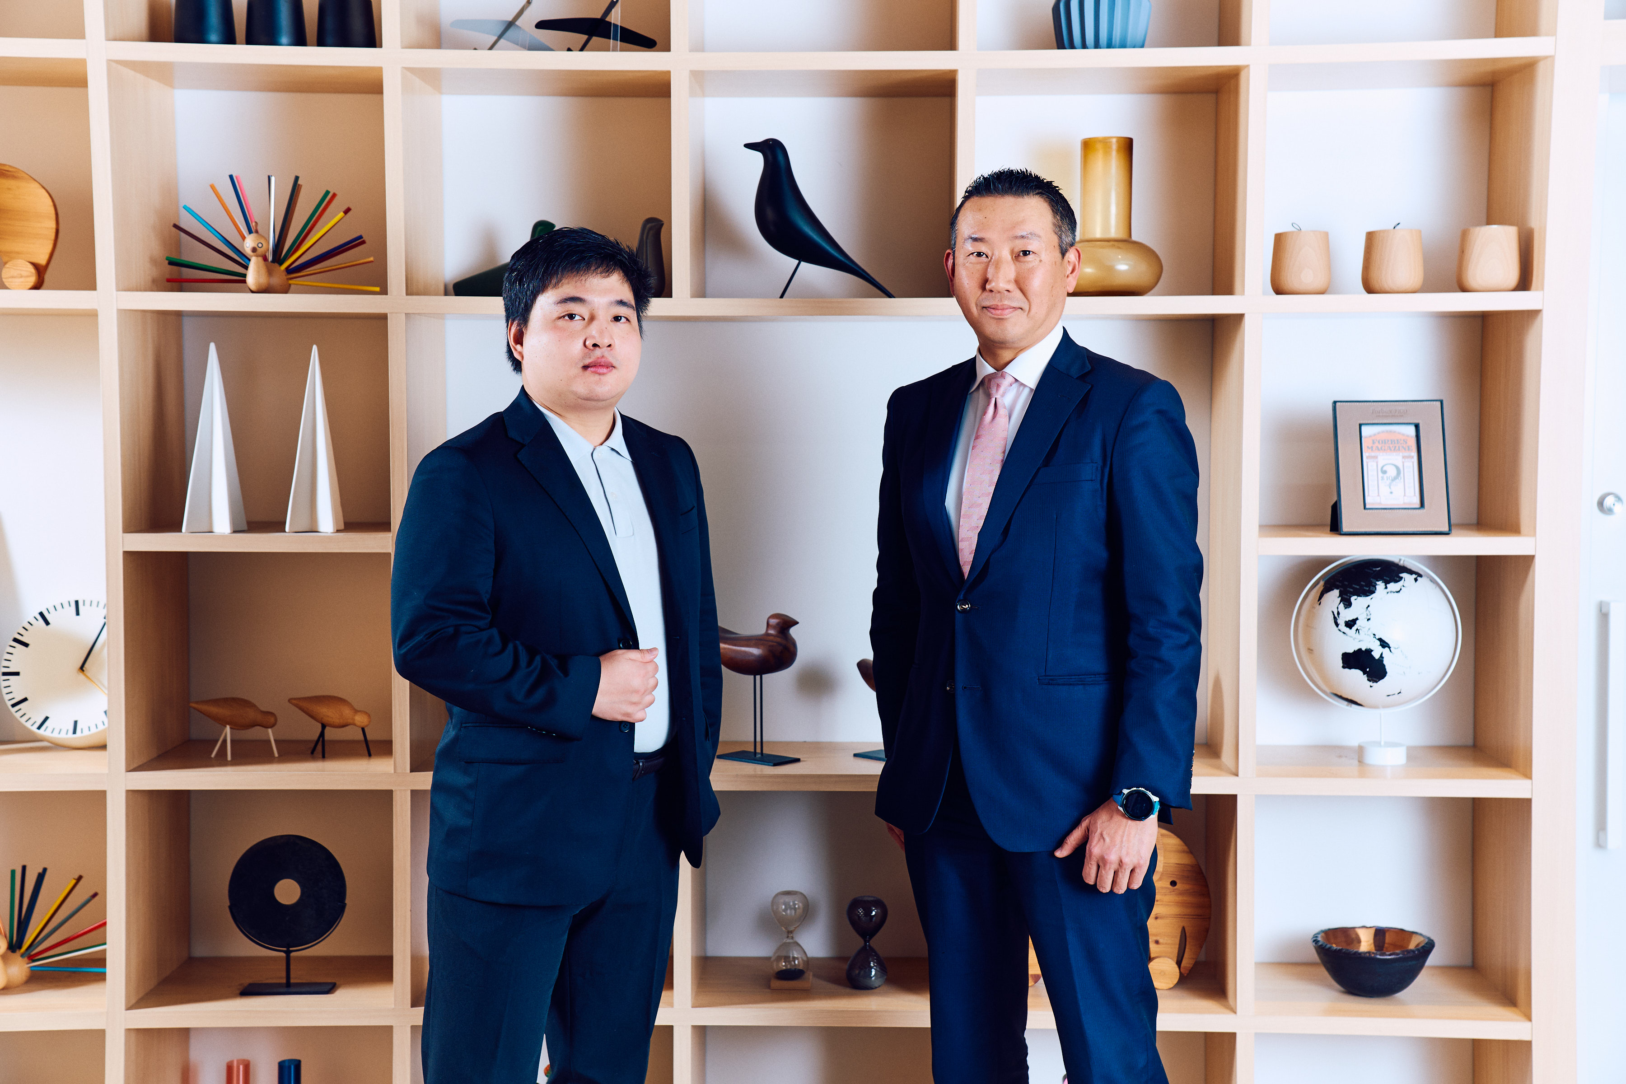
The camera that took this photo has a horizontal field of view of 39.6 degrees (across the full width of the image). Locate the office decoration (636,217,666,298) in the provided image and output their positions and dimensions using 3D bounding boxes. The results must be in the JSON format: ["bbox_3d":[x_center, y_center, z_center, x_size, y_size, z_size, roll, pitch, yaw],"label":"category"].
[{"bbox_3d":[-0.345,-0.489,3.907,0.185,0.141,0.080,0,4,1],"label":"office decoration"}]

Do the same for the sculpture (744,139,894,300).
[{"bbox_3d":[0.013,-0.554,3.889,0.272,0.276,0.084,0,4,1],"label":"sculpture"}]

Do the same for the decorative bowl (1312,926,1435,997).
[{"bbox_3d":[0.991,0.748,3.991,0.208,0.089,0.205,0,4,1],"label":"decorative bowl"}]

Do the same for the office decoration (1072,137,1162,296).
[{"bbox_3d":[0.523,-0.570,3.992,0.199,0.286,0.199,0,4,1],"label":"office decoration"}]

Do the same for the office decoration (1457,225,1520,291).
[{"bbox_3d":[1.169,-0.486,3.903,0.107,0.120,0.107,0,4,1],"label":"office decoration"}]

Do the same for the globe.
[{"bbox_3d":[1.008,0.160,4.037,0.292,0.291,0.268,0,4,1],"label":"globe"}]

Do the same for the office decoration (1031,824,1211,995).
[{"bbox_3d":[0.511,0.641,4.015,0.375,0.278,0.095,0,4,5],"label":"office decoration"}]

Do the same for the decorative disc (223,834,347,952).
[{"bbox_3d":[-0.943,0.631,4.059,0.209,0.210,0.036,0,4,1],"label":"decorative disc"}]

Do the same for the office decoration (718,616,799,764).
[{"bbox_3d":[-0.107,0.251,3.947,0.215,0.260,0.088,3,5,40],"label":"office decoration"}]

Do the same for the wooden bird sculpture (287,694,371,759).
[{"bbox_3d":[-0.871,0.332,4.070,0.150,0.111,0.057,1,4,7],"label":"wooden bird sculpture"}]

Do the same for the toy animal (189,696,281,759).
[{"bbox_3d":[-1.041,0.334,4.061,0.158,0.111,0.057,0,4,-7],"label":"toy animal"}]

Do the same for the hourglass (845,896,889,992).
[{"bbox_3d":[0.098,0.717,4.061,0.077,0.160,0.077,0,4,1],"label":"hourglass"}]

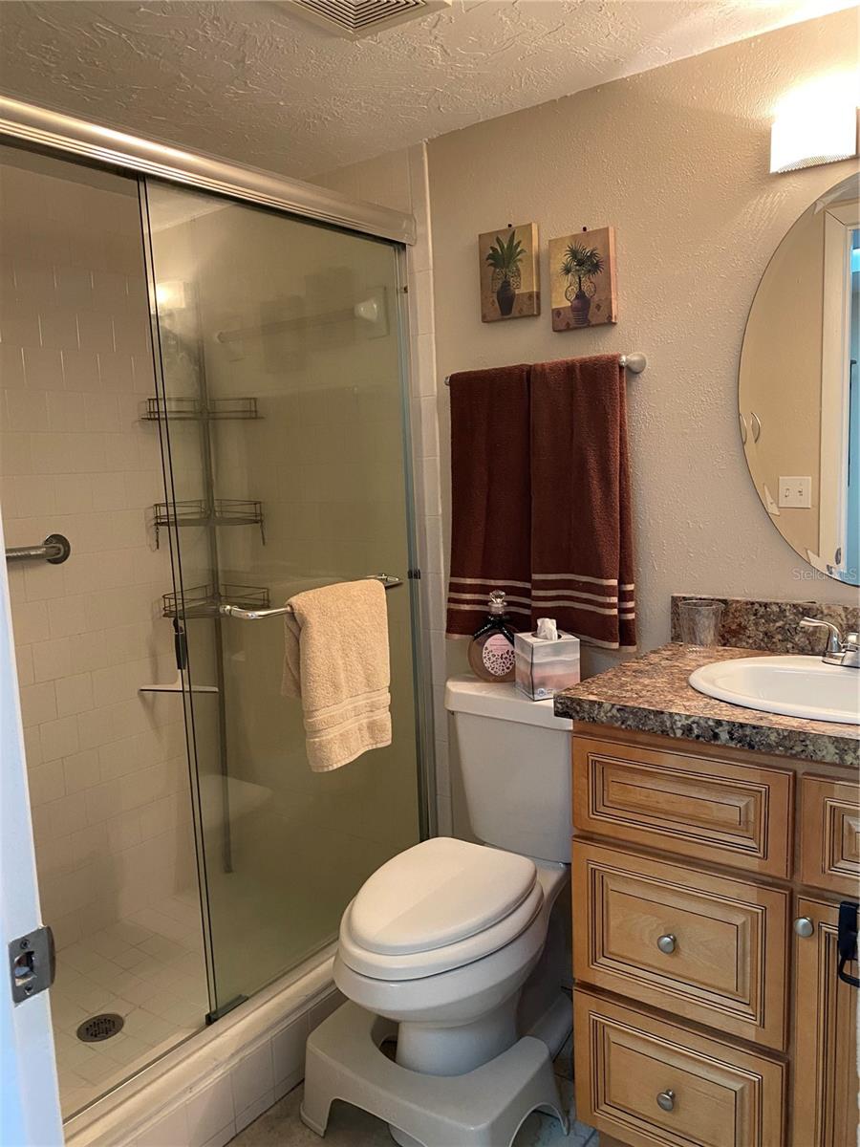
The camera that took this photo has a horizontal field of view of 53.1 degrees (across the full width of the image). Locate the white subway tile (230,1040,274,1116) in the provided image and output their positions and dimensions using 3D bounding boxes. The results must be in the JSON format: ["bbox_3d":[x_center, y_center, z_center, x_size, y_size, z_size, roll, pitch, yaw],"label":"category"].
[{"bbox_3d":[-0.372,1.054,1.803,0.009,0.110,0.108,3,9,37],"label":"white subway tile"}]

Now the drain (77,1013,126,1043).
[{"bbox_3d":[-0.780,1.079,2.044,0.109,0.008,0.109,-3,7,0],"label":"drain"}]

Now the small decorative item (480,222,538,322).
[{"bbox_3d":[0.182,-0.685,1.981,0.145,0.199,0.026,3,9,37],"label":"small decorative item"}]

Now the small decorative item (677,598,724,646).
[{"bbox_3d":[0.574,0.115,1.826,0.091,0.097,0.091,3,9,37],"label":"small decorative item"}]

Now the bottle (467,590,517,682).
[{"bbox_3d":[0.163,0.153,2.075,0.138,0.218,0.070,-2,8,4],"label":"bottle"}]

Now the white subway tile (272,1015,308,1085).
[{"bbox_3d":[-0.303,1.025,1.865,0.009,0.110,0.110,3,9,37],"label":"white subway tile"}]

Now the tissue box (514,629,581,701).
[{"bbox_3d":[0.269,0.208,1.970,0.112,0.128,0.112,-4,8,-14],"label":"tissue box"}]

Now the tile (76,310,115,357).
[{"bbox_3d":[-0.920,-0.662,2.369,0.009,0.108,0.108,3,9,37],"label":"tile"}]

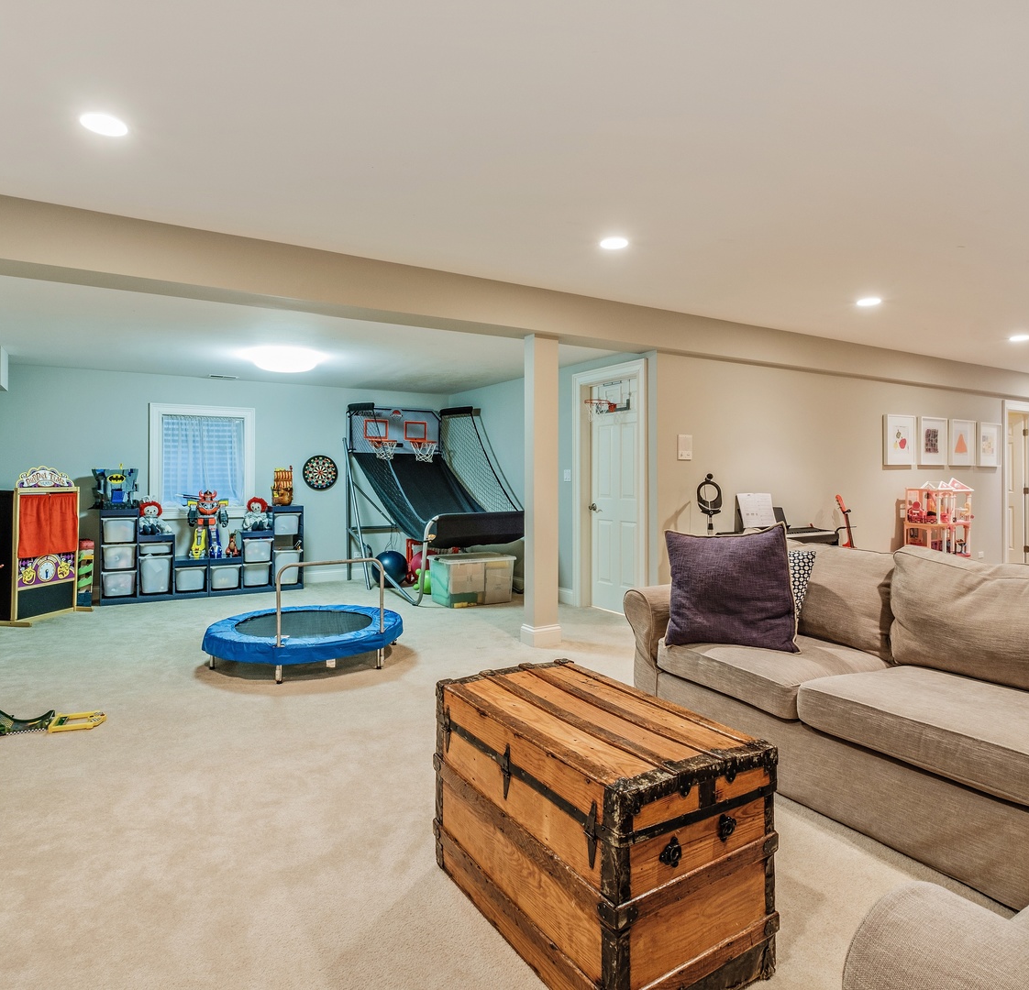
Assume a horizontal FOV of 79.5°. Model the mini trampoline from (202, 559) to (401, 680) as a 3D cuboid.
[{"bbox_3d":[-1.370,0.736,4.140,1.250,0.690,1.250,-1,2,-33],"label":"mini trampoline"}]

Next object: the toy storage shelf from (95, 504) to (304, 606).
[{"bbox_3d":[-3.260,0.594,6.590,1.890,0.910,0.440,-1,1,-29],"label":"toy storage shelf"}]

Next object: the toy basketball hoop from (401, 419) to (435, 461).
[{"bbox_3d":[-1.160,-0.668,7.500,0.310,0.490,0.330,-1,1,-27],"label":"toy basketball hoop"}]

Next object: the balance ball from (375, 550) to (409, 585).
[{"bbox_3d":[-1.364,0.816,6.800,0.395,0.395,0.395,0,1,0],"label":"balance ball"}]

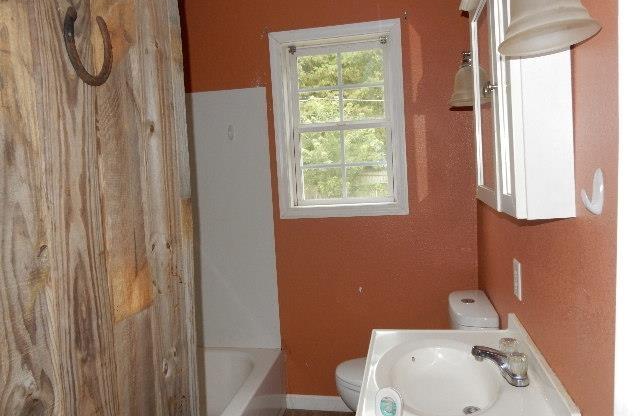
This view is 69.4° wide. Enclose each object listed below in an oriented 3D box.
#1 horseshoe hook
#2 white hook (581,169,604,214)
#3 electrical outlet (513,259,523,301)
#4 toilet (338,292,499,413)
[{"bbox_3d":[-0.393,-0.270,0.792,0.016,0.117,0.108,-2,5,11],"label":"horseshoe hook"},{"bbox_3d":[0.499,-0.030,0.850,0.033,0.086,0.030,-2,5,11],"label":"white hook"},{"bbox_3d":[0.648,0.235,1.519,0.009,0.120,0.078,-2,5,11],"label":"electrical outlet"},{"bbox_3d":[0.422,0.795,2.108,0.705,0.740,0.400,-2,5,11],"label":"toilet"}]

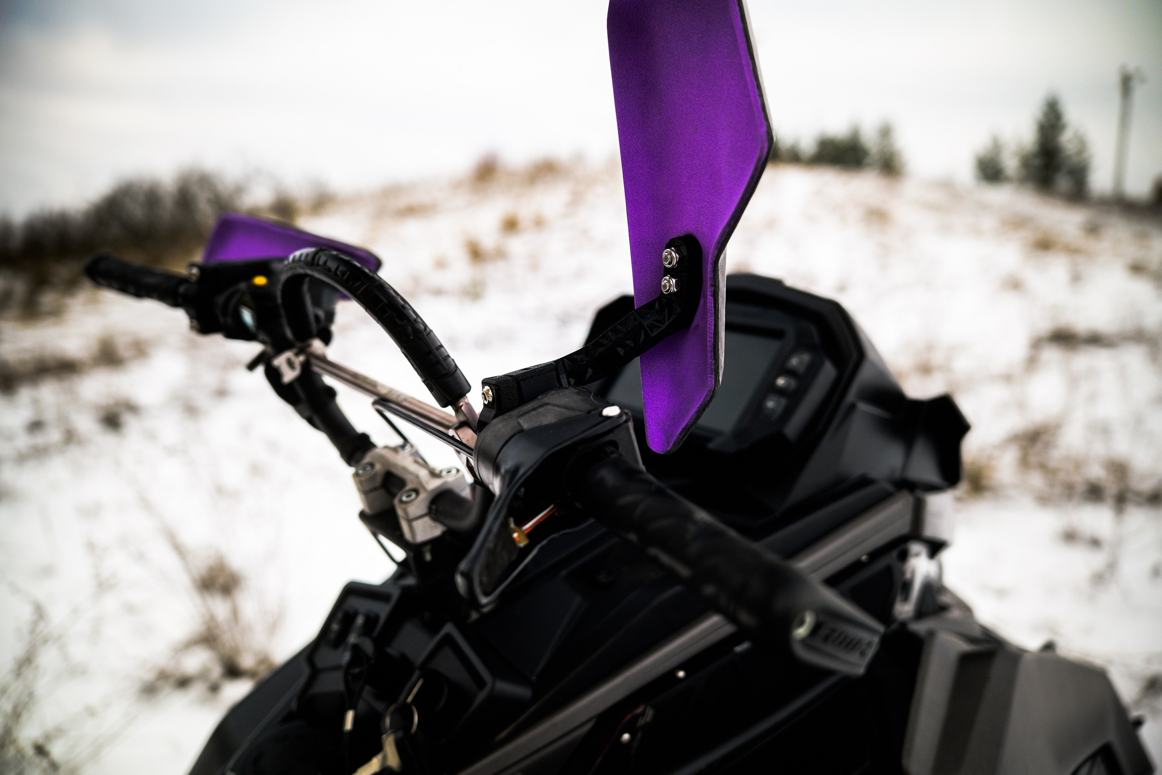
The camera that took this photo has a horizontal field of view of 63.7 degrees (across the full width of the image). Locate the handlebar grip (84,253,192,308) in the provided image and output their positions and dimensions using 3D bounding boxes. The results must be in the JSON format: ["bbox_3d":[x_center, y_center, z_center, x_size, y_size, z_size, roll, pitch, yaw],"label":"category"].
[{"bbox_3d":[-0.414,-0.102,0.870,0.141,0.033,0.033,15,44,28],"label":"handlebar grip"}]

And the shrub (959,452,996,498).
[{"bbox_3d":[1.863,0.416,4.400,0.171,0.213,0.171,3,9,23],"label":"shrub"}]

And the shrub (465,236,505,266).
[{"bbox_3d":[-1.343,-1.890,13.000,0.580,0.391,0.580,-1,8,-6],"label":"shrub"}]

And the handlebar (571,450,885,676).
[{"bbox_3d":[0.053,0.067,0.414,0.048,0.036,0.166,-31,34,-21],"label":"handlebar"}]

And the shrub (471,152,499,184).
[{"bbox_3d":[-2.047,-4.671,20.000,0.621,0.678,0.621,-1,8,-6],"label":"shrub"}]

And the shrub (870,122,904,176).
[{"bbox_3d":[11.457,-8.904,35.000,1.290,2.035,1.290,3,8,18],"label":"shrub"}]

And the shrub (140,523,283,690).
[{"bbox_3d":[-1.065,0.640,2.700,0.393,0.492,0.353,-3,9,-22],"label":"shrub"}]

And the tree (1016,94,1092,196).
[{"bbox_3d":[21.224,-10.828,42.000,3.300,4.681,3.300,4,9,26],"label":"tree"}]

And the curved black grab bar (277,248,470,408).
[{"bbox_3d":[-0.151,-0.053,0.602,0.029,0.088,0.212,-40,38,-28],"label":"curved black grab bar"}]

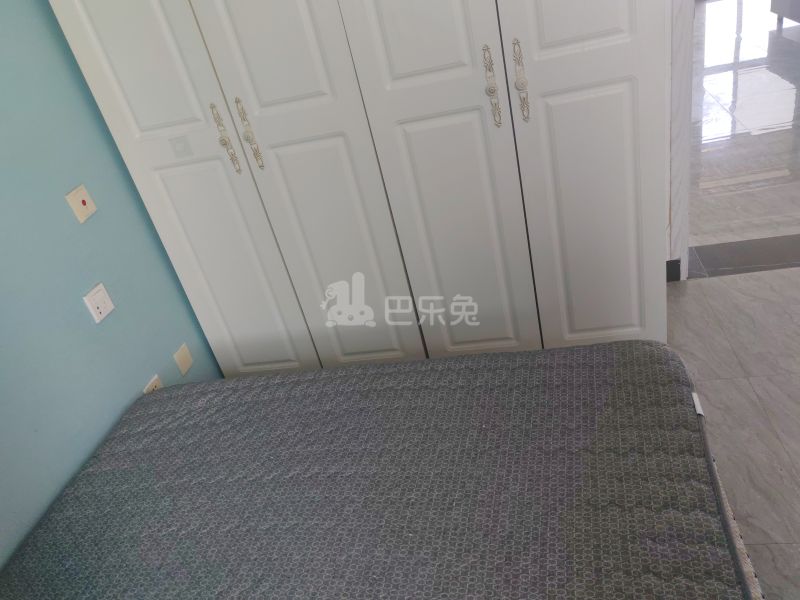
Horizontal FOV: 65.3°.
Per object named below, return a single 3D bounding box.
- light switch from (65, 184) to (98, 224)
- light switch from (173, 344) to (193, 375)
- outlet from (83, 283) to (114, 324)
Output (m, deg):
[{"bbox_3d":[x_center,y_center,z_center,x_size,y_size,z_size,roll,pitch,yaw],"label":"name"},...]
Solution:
[{"bbox_3d":[-0.920,-0.280,1.807,0.010,0.086,0.086,-7,31,14],"label":"light switch"},{"bbox_3d":[-0.764,0.209,2.211,0.010,0.086,0.086,-7,31,14],"label":"light switch"},{"bbox_3d":[-0.881,0.008,1.831,0.010,0.086,0.086,-7,31,14],"label":"outlet"}]

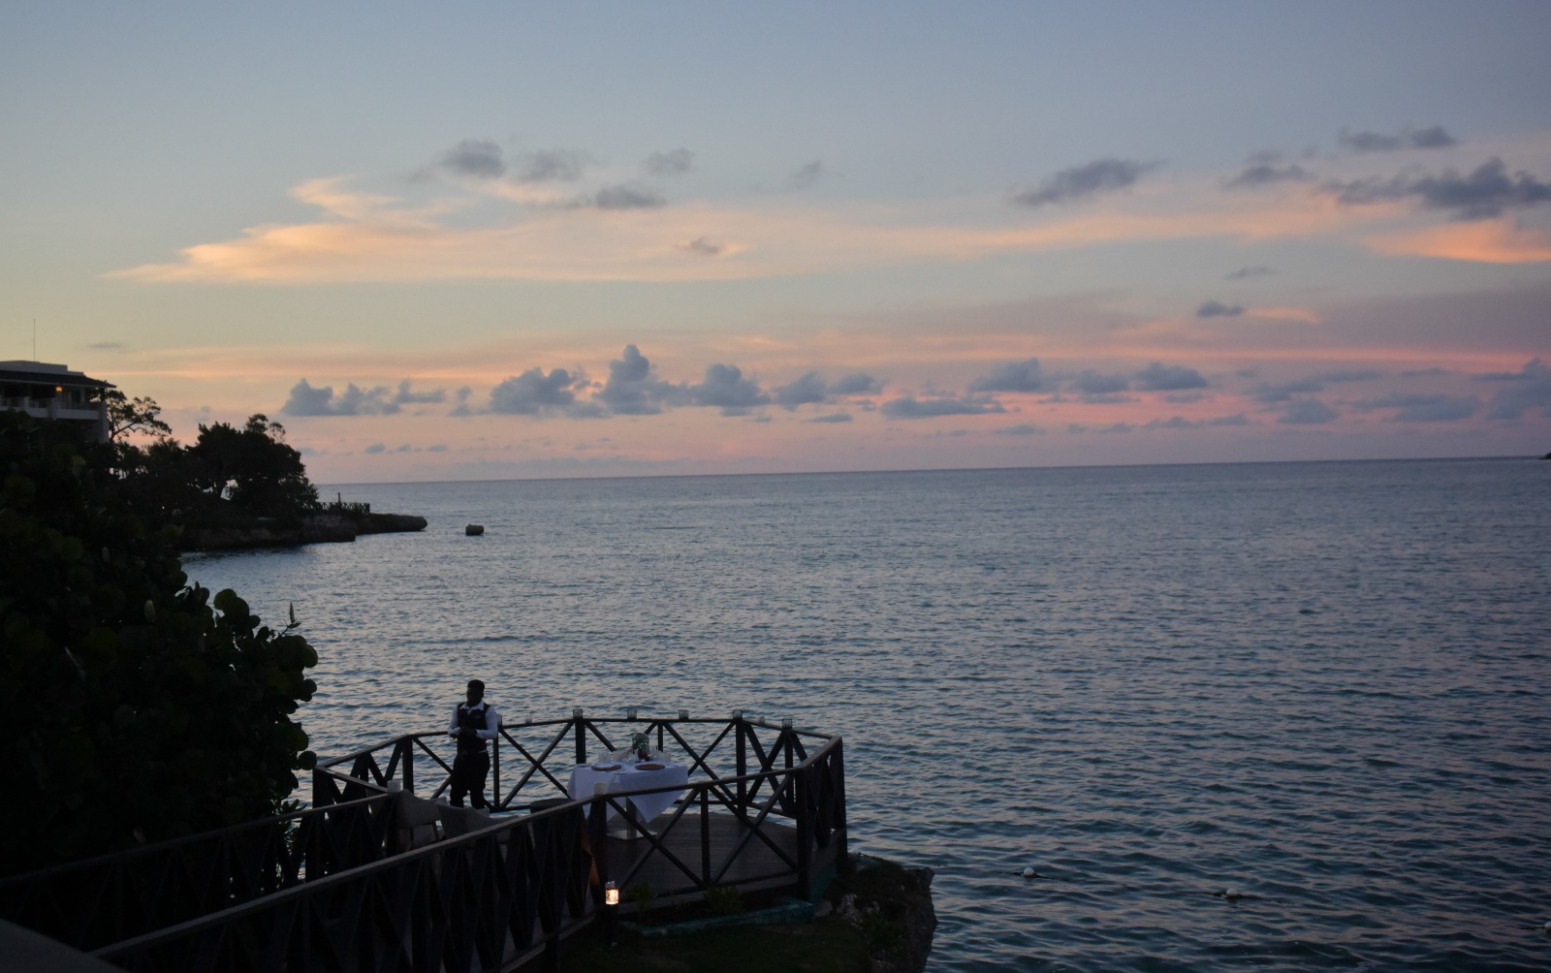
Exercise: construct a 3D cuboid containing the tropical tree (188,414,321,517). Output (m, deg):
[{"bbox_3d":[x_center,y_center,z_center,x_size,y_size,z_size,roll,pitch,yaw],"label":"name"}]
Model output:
[{"bbox_3d":[-54.991,-2.173,200.000,13.500,11.000,12.000,-1,0,-15],"label":"tropical tree"}]

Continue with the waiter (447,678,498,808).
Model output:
[{"bbox_3d":[-3.063,2.834,19.200,0.530,1.770,0.380,-1,0,11],"label":"waiter"}]

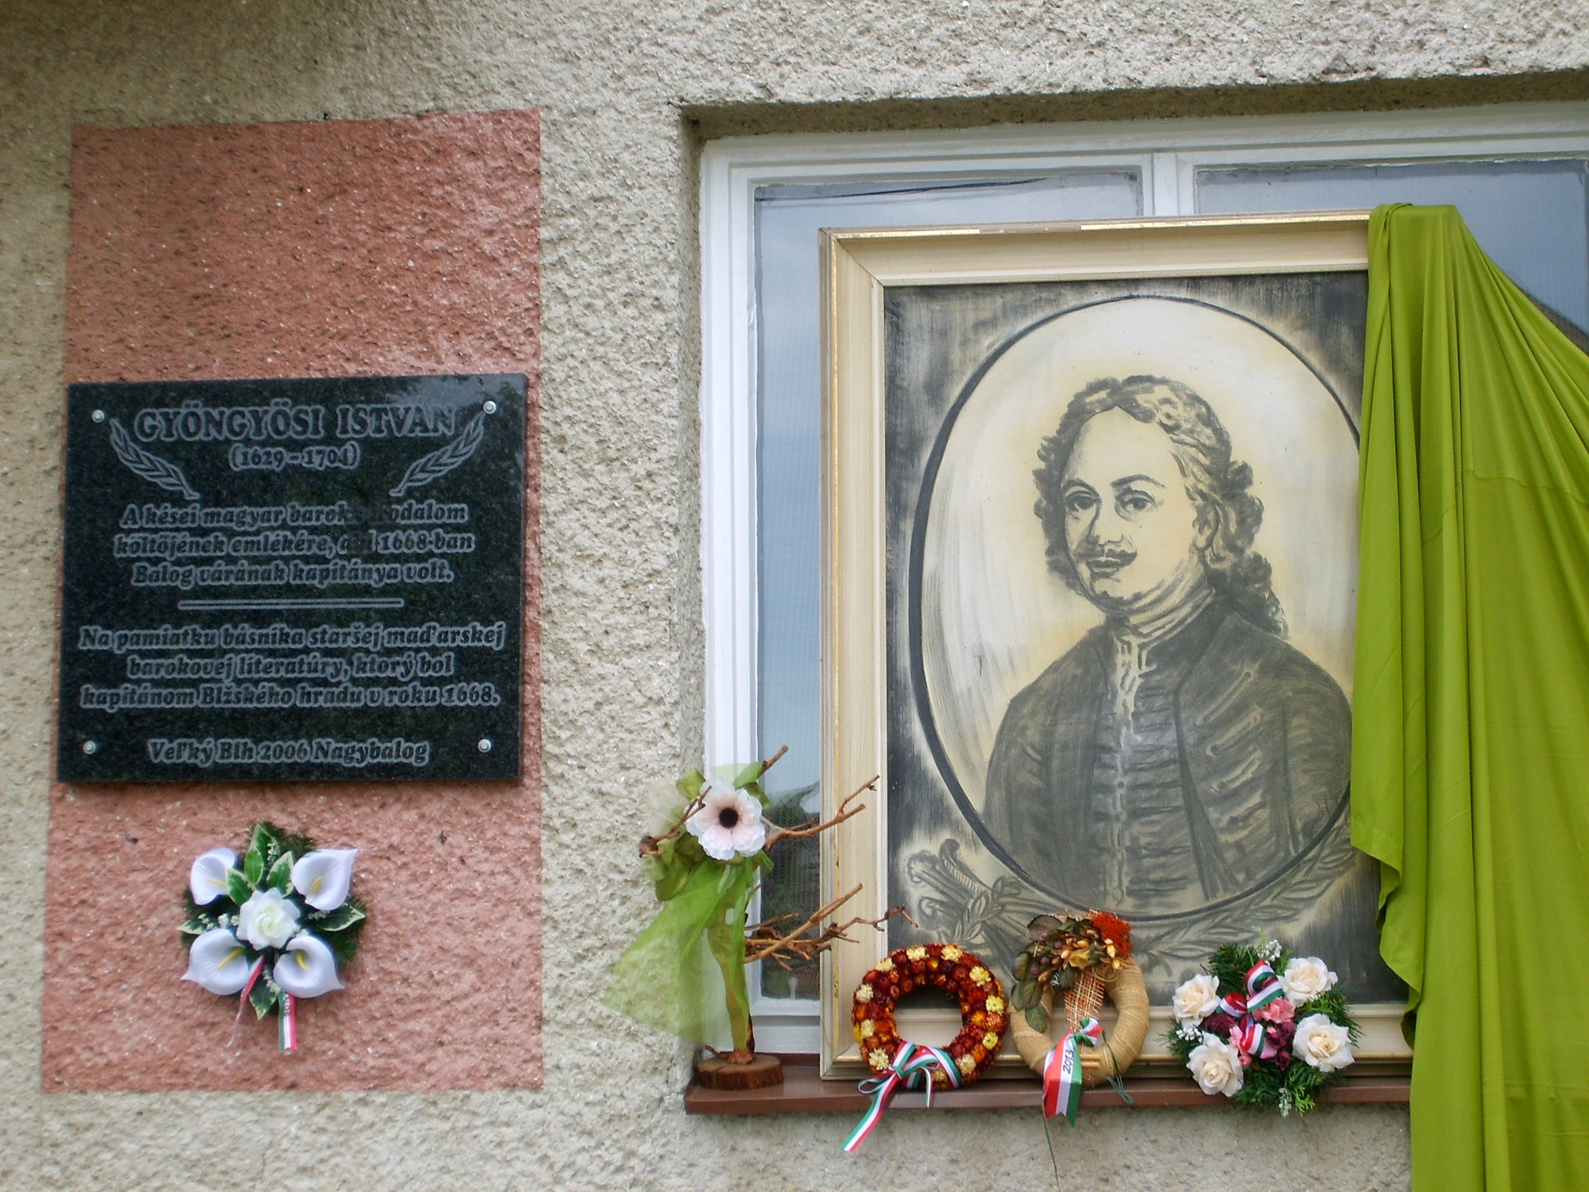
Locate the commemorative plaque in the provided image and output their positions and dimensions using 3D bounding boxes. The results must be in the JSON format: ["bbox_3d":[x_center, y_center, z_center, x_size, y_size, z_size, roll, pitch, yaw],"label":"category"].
[{"bbox_3d":[-0.613,-0.019,4.043,0.571,0.495,0.022,-1,-9,6],"label":"commemorative plaque"}]

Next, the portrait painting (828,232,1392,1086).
[{"bbox_3d":[0.428,0.047,4.061,0.794,1.079,0.045,-1,-13,6],"label":"portrait painting"}]

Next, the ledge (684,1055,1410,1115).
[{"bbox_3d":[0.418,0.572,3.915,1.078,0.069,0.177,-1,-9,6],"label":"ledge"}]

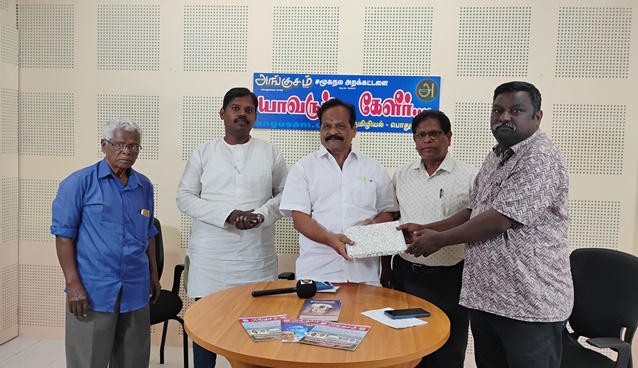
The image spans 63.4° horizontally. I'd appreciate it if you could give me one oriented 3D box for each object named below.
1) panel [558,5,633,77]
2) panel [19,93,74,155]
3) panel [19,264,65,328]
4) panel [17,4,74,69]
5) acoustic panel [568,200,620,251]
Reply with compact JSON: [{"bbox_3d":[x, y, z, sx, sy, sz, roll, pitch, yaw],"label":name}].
[{"bbox_3d":[1.703,-0.875,3.204,0.435,0.435,0.025,2,3,5],"label":"panel"},{"bbox_3d":[-1.880,-0.405,3.566,0.403,0.430,0.020,2,3,5],"label":"panel"},{"bbox_3d":[-1.926,0.784,3.636,0.415,0.435,0.025,2,3,5],"label":"panel"},{"bbox_3d":[-1.870,-1.005,3.533,0.415,0.435,0.025,2,3,5],"label":"panel"},{"bbox_3d":[1.670,0.318,3.279,0.433,0.430,0.020,2,3,5],"label":"acoustic panel"}]

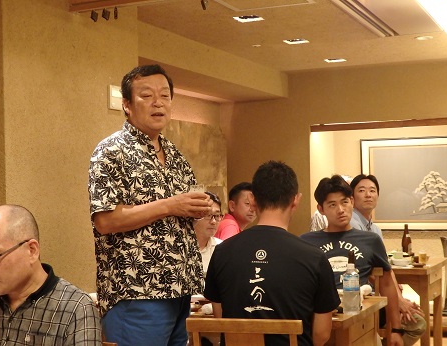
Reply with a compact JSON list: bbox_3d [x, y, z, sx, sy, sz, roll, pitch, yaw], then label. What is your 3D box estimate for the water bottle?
[{"bbox_3d":[0.537,0.487,3.350,0.068,0.208,0.068,-1,-1,0],"label":"water bottle"}]

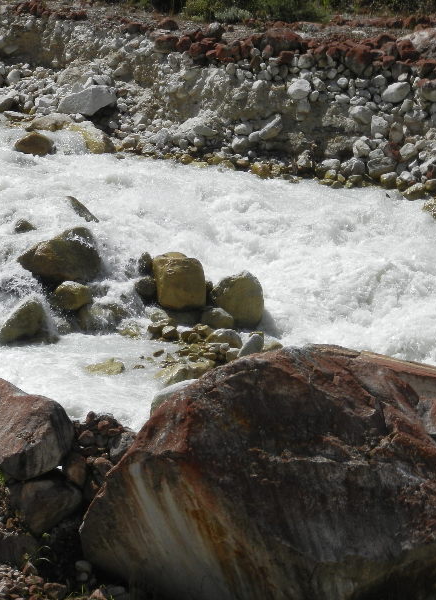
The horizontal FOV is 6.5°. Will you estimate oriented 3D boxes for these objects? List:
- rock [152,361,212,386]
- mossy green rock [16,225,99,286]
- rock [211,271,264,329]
[{"bbox_3d":[-0.347,0.750,38.400,0.570,0.230,0.420,0,16,0],"label":"rock"},{"bbox_3d":[-1.704,-0.468,41.000,0.870,0.540,0.660,0,16,0],"label":"mossy green rock"},{"bbox_3d":[0.205,0.000,40.000,0.570,0.540,0.520,0,16,0],"label":"rock"}]

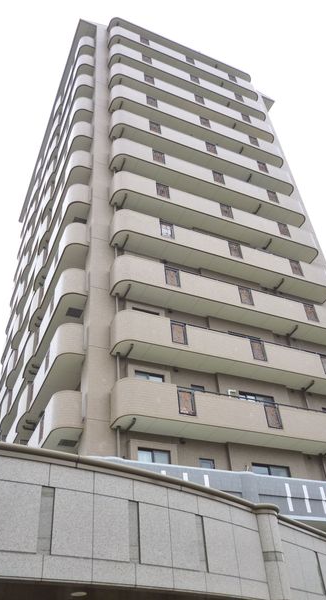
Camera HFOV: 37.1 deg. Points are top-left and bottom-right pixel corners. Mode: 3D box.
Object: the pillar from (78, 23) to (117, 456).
[{"bbox_3d":[-3.300,-6.534,25.493,1.050,36.000,1.000,13,-43,-21],"label":"pillar"}]

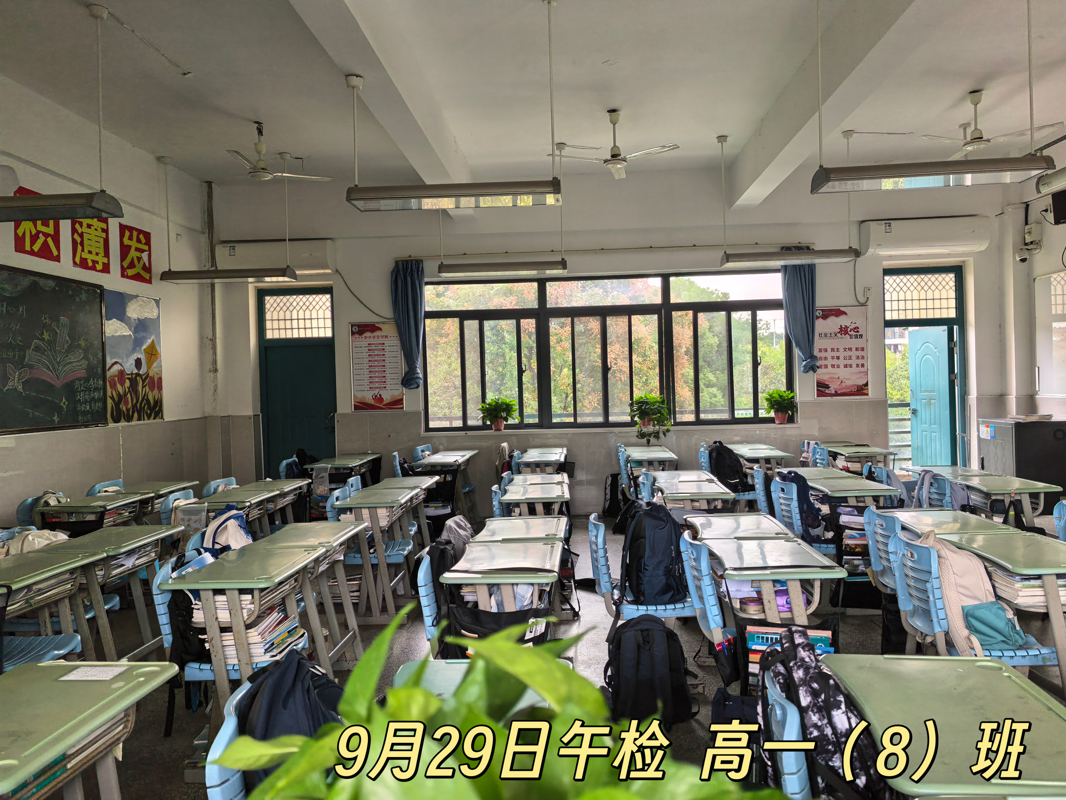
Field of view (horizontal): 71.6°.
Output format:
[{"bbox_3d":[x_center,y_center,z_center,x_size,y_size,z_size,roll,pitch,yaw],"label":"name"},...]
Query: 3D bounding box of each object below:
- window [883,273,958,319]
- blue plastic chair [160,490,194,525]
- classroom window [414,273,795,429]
[{"bbox_3d":[4.259,-1.145,8.121,0.800,0.520,0.060,-2,1,3],"label":"window"},{"bbox_3d":[-2.107,1.008,4.842,0.460,0.790,0.400,-2,1,3],"label":"blue plastic chair"},{"bbox_3d":[0.791,-0.547,8.148,4.070,1.661,0.120,-2,1,3],"label":"classroom window"}]

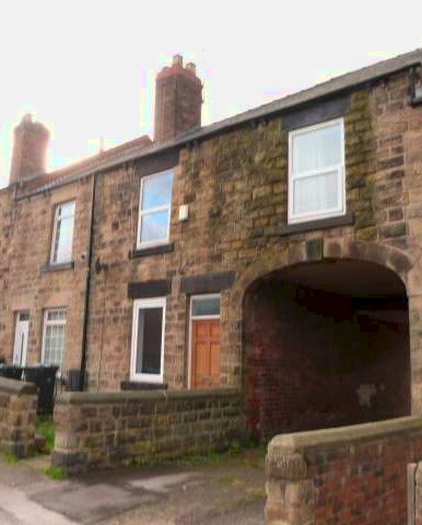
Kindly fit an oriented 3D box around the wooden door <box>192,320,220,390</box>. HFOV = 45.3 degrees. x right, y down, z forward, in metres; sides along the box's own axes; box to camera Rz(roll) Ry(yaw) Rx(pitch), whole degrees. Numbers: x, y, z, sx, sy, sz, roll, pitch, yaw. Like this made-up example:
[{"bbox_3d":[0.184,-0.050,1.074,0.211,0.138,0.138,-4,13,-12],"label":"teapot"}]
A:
[{"bbox_3d":[-0.085,2.076,9.660,0.800,1.970,0.090,-6,-11,40],"label":"wooden door"}]

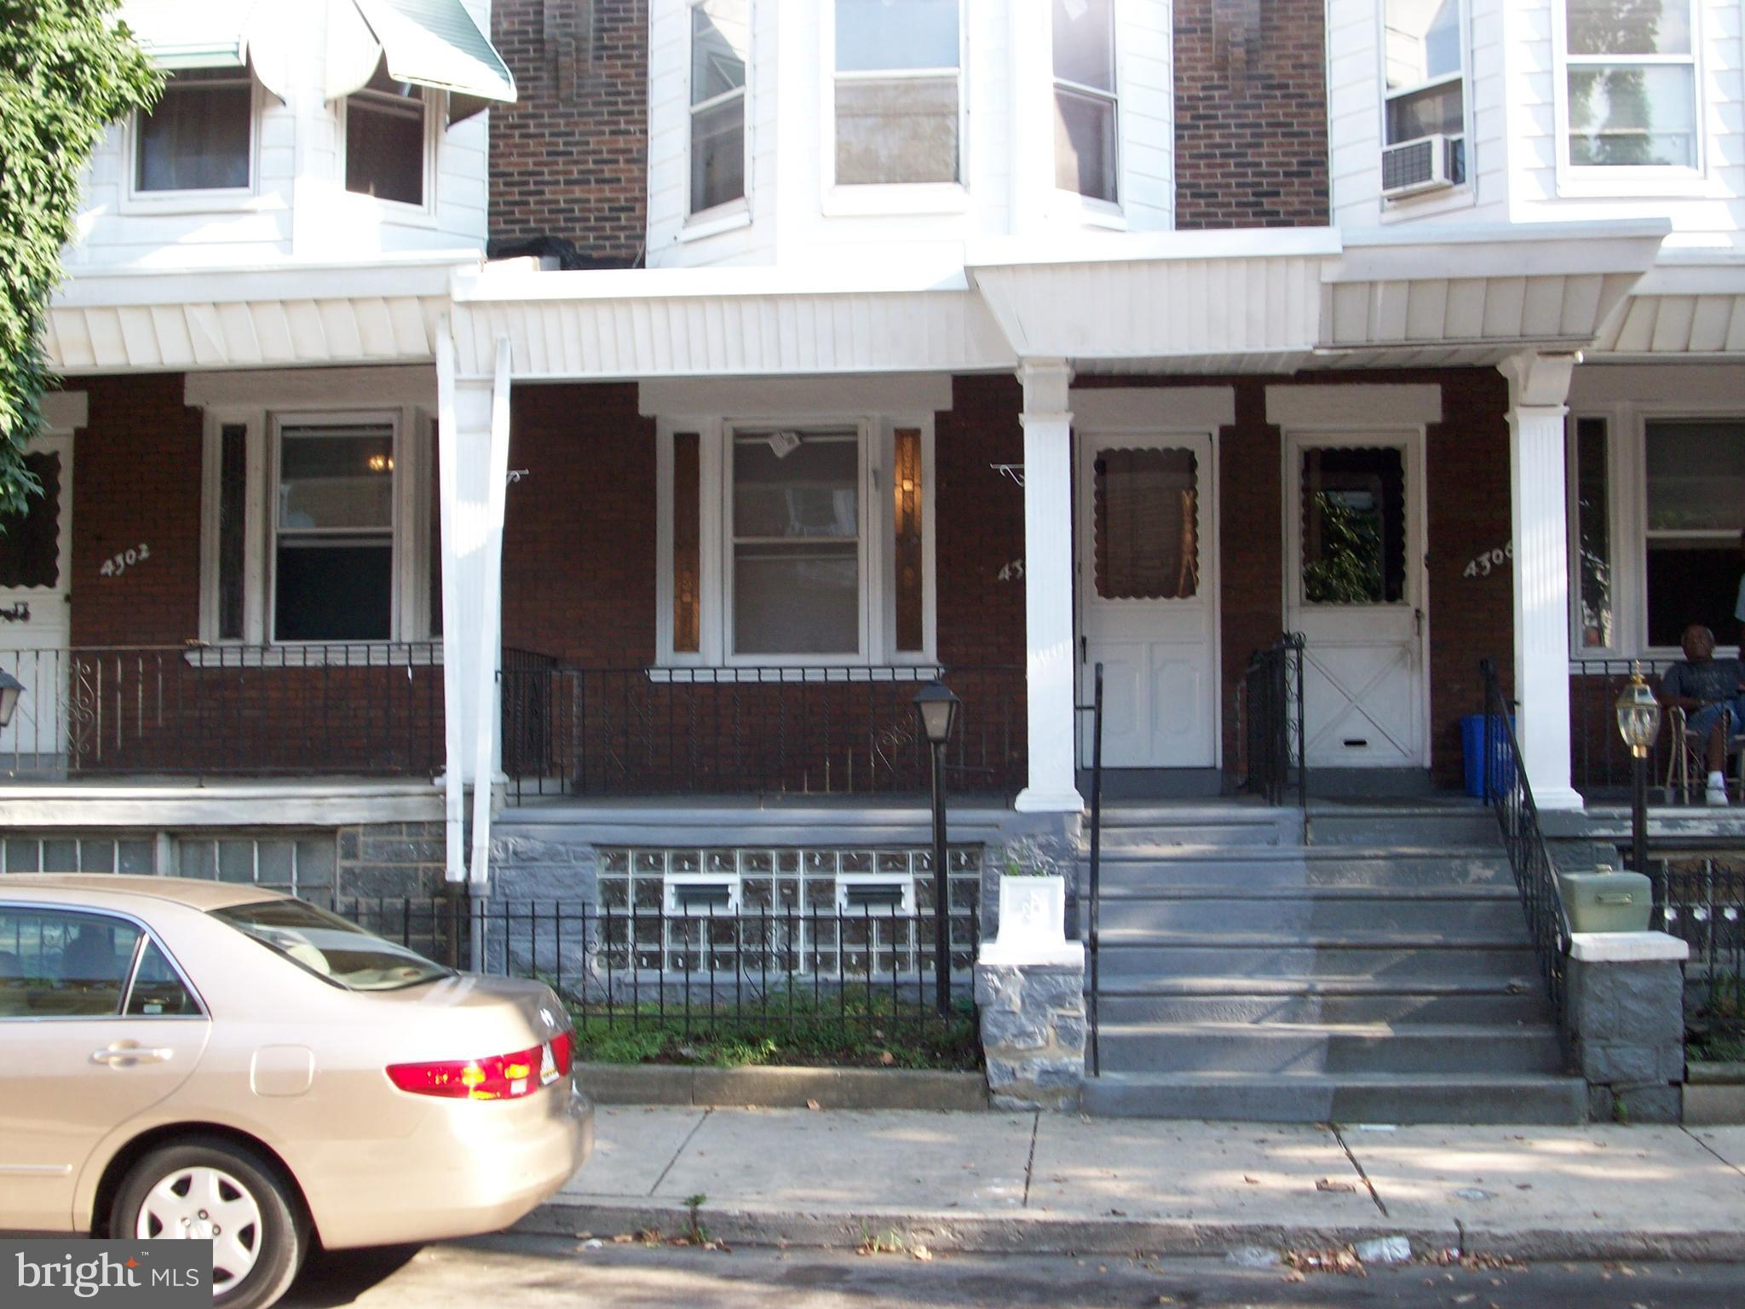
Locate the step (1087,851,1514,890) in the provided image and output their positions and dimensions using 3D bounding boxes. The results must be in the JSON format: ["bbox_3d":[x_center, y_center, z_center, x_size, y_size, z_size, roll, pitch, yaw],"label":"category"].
[{"bbox_3d":[2.216,1.141,11.236,2.240,0.190,0.300,0,-3,5],"label":"step"}]

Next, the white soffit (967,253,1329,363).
[{"bbox_3d":[1.513,-1.905,11.681,1.941,0.523,0.320,0,-3,3],"label":"white soffit"}]

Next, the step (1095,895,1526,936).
[{"bbox_3d":[2.194,1.326,10.947,2.240,0.209,0.300,0,-3,5],"label":"step"}]

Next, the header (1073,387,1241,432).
[{"bbox_3d":[1.873,-1.650,14.325,1.190,0.284,0.120,0,-3,3],"label":"header"}]

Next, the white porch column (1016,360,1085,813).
[{"bbox_3d":[0.983,-0.369,11.726,0.381,2.467,0.370,0,-3,5],"label":"white porch column"}]

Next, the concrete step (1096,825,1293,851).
[{"bbox_3d":[1.806,1.008,11.927,1.152,0.161,0.300,0,-3,3],"label":"concrete step"}]

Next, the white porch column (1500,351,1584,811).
[{"bbox_3d":[3.760,-0.406,11.910,0.360,2.538,0.360,0,-3,3],"label":"white porch column"}]

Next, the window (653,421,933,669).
[{"bbox_3d":[-0.512,-0.770,14.408,1.896,1.706,0.130,0,-3,5],"label":"window"}]

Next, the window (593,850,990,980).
[{"bbox_3d":[-0.465,1.420,11.765,2.149,0.713,0.090,0,-3,5],"label":"window"}]

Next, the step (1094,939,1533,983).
[{"bbox_3d":[2.172,1.522,10.658,2.240,0.210,0.300,0,-3,5],"label":"step"}]

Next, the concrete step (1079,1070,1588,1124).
[{"bbox_3d":[2.100,2.055,9.799,2.275,0.165,0.310,0,-3,5],"label":"concrete step"}]

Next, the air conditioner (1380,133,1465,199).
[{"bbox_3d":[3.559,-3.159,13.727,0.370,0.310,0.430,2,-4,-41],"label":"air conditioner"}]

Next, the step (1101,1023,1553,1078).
[{"bbox_3d":[2.203,1.950,10.425,2.292,0.202,0.300,0,-3,3],"label":"step"}]

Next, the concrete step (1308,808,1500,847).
[{"bbox_3d":[2.950,0.969,11.859,1.065,0.213,0.300,0,-3,3],"label":"concrete step"}]

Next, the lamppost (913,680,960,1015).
[{"bbox_3d":[0.335,1.012,11.072,0.250,1.762,0.240,0,-3,5],"label":"lamppost"}]

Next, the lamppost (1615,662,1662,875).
[{"bbox_3d":[3.900,0.912,10.751,0.220,1.750,0.220,0,-3,3],"label":"lamppost"}]

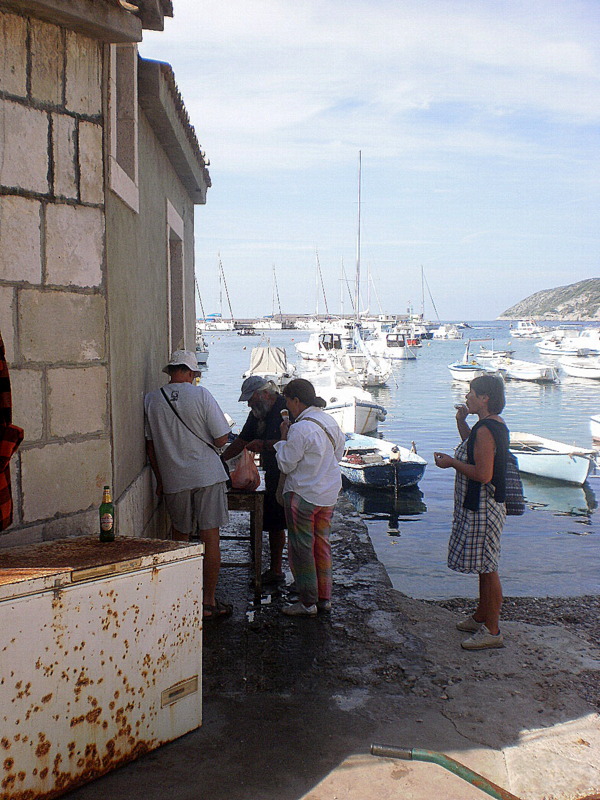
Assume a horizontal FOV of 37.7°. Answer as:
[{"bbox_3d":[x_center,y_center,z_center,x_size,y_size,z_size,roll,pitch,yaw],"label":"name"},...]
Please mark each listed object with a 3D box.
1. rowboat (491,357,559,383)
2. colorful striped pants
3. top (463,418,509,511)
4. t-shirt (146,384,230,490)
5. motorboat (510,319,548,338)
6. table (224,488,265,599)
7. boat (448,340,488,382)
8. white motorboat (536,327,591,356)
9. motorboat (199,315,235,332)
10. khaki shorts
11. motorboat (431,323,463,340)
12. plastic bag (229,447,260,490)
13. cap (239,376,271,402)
[{"bbox_3d":[10.394,-1.403,40.839,1.500,0.950,3.900,-2,6,-23],"label":"rowboat"},{"bbox_3d":[0.063,0.958,5.829,0.270,0.860,0.370,4,7,41],"label":"colorful striped pants"},{"bbox_3d":[1.117,0.388,5.290,0.280,0.560,0.420,1,5,6],"label":"top"},{"bbox_3d":[-0.755,0.246,5.896,0.500,0.690,0.350,-3,5,15],"label":"t-shirt"},{"bbox_3d":[33.500,-10.394,127.582,6.200,2.700,2.200,2,5,17],"label":"motorboat"},{"bbox_3d":[-0.590,0.988,6.665,0.740,0.740,0.850,0,5,-2],"label":"table"},{"bbox_3d":[7.621,-1.744,39.604,3.100,1.850,1.350,-5,7,-44],"label":"boat"},{"bbox_3d":[21.261,-4.742,70.861,2.000,2.200,4.900,-3,6,-33],"label":"white motorboat"},{"bbox_3d":[-19.608,-17.869,206.229,3.300,4.000,9.000,3,6,33],"label":"motorboat"},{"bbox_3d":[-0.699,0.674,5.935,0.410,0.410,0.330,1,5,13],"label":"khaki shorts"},{"bbox_3d":[20.625,-9.583,123.639,4.600,2.350,2.000,-1,5,-12],"label":"motorboat"},{"bbox_3d":[-0.400,0.496,6.390,0.225,0.290,0.190,0,5,-2],"label":"plastic bag"},{"bbox_3d":[-0.338,-0.088,6.518,0.270,0.140,0.185,-28,15,-18],"label":"cap"}]

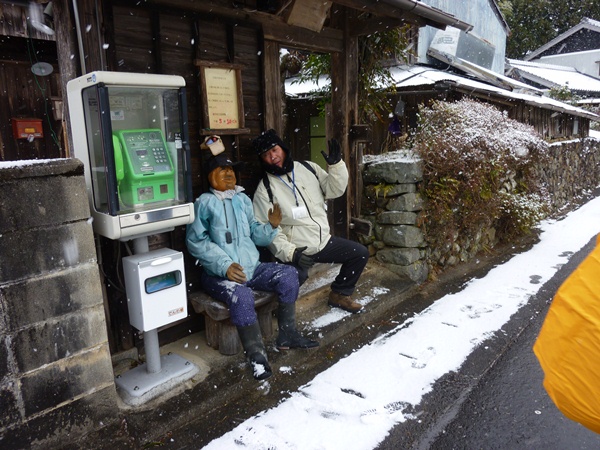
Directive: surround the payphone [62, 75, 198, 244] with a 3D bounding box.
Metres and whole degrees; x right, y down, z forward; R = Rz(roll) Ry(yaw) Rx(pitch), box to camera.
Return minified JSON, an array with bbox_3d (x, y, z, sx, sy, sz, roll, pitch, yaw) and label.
[{"bbox_3d":[-0.826,-0.351,2.163,0.370,0.725,0.409,10,17,43],"label":"payphone"}]

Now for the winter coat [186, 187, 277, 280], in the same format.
[{"bbox_3d":[-0.417,0.050,2.693,0.420,0.550,0.490,10,17,43],"label":"winter coat"}]

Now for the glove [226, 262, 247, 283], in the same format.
[{"bbox_3d":[-0.366,0.278,2.487,0.100,0.080,0.170,-12,16,-39],"label":"glove"}]

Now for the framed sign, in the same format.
[{"bbox_3d":[-0.513,-0.843,2.928,0.045,0.440,0.380,10,17,43],"label":"framed sign"}]

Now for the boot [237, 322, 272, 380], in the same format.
[{"bbox_3d":[-0.285,0.729,2.612,0.125,0.300,0.290,-6,13,-18],"label":"boot"}]

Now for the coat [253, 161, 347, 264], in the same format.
[{"bbox_3d":[0.000,-0.092,2.970,0.570,0.640,0.380,-10,15,-34],"label":"coat"}]

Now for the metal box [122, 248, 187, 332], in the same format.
[{"bbox_3d":[-0.744,0.329,2.254,0.153,0.354,0.245,10,17,43],"label":"metal box"}]

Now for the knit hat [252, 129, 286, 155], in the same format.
[{"bbox_3d":[-0.197,-0.540,2.800,0.200,0.170,0.220,-20,12,-11],"label":"knit hat"}]

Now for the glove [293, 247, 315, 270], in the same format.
[{"bbox_3d":[0.023,0.222,2.830,0.170,0.110,0.110,3,13,23],"label":"glove"}]

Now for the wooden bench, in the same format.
[{"bbox_3d":[-0.436,0.601,2.892,0.370,0.340,0.490,10,17,43],"label":"wooden bench"}]

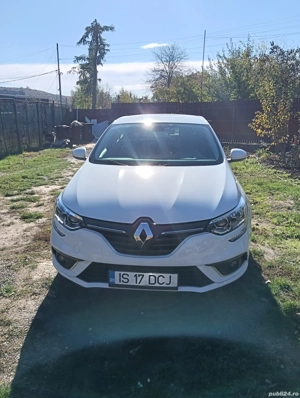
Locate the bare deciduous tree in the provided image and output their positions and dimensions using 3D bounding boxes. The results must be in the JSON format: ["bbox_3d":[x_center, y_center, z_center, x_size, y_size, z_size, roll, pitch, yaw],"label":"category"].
[{"bbox_3d":[1.819,-12.584,32.706,3.960,7.000,3.960,0,18,0],"label":"bare deciduous tree"}]

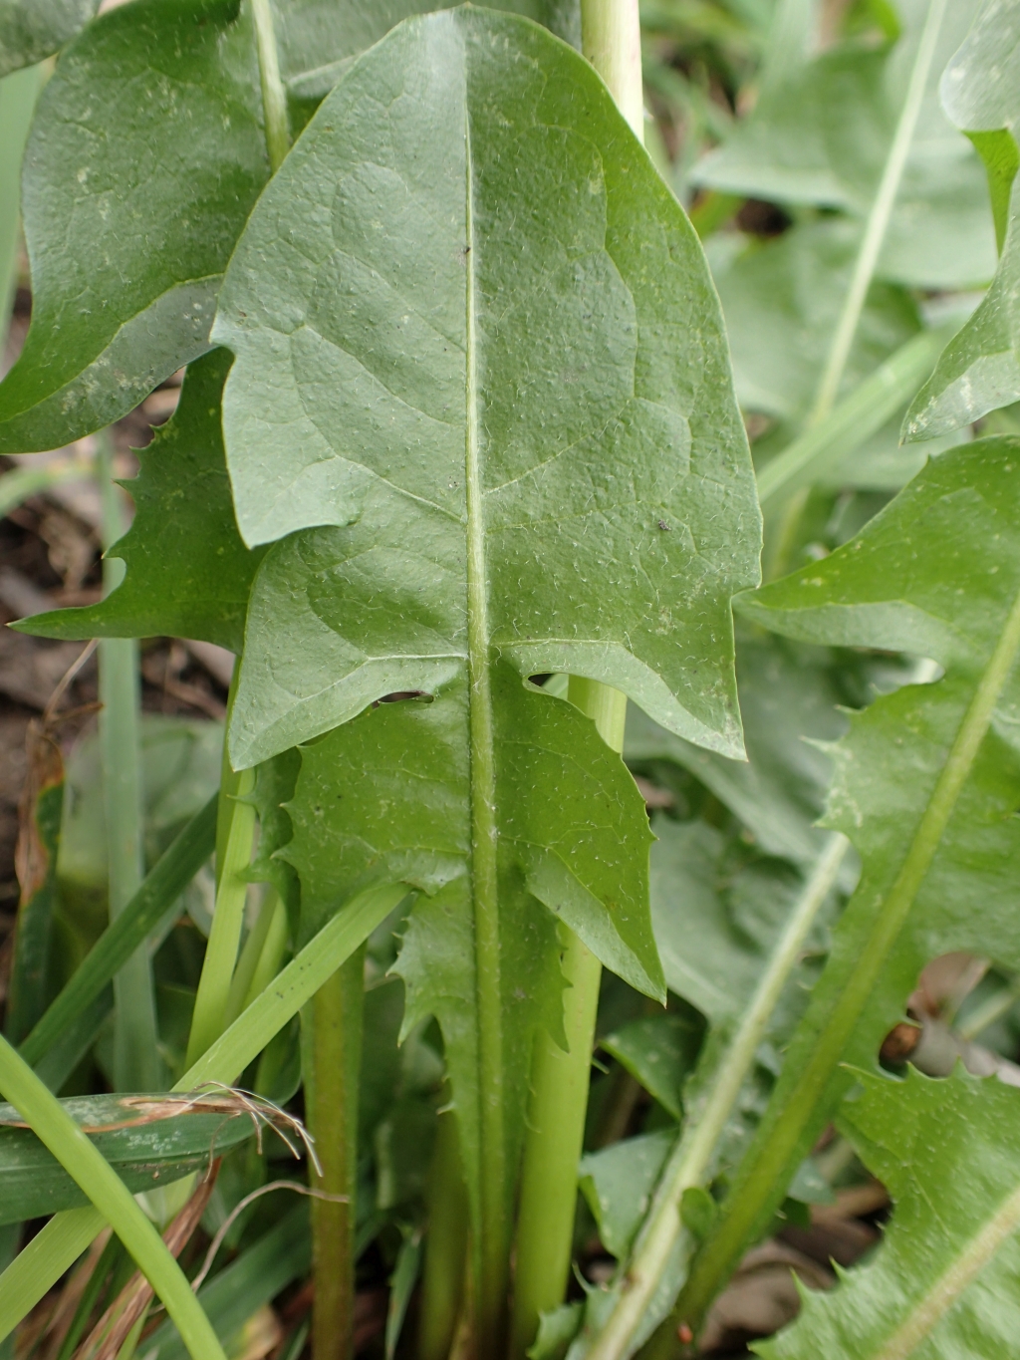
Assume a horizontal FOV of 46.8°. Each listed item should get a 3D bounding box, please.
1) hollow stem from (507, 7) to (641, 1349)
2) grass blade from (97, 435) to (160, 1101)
[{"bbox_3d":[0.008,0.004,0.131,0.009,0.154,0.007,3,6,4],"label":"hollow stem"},{"bbox_3d":[-0.066,0.010,0.199,0.007,0.004,0.119,-3,76,-18],"label":"grass blade"}]

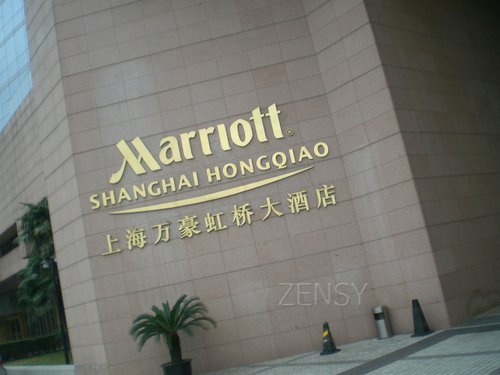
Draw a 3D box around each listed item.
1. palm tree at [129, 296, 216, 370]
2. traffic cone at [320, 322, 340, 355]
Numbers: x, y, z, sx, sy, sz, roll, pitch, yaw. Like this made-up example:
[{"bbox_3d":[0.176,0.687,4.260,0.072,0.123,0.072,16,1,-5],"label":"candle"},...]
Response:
[{"bbox_3d":[-1.659,3.526,12.525,1.920,2.000,1.850,-13,-11,5],"label":"palm tree"},{"bbox_3d":[1.823,3.538,12.931,0.380,0.693,0.380,-21,-14,40],"label":"traffic cone"}]

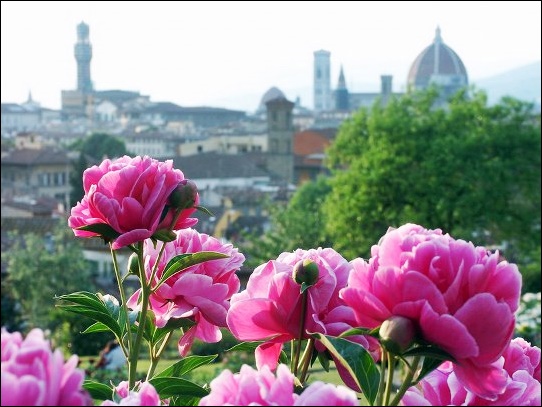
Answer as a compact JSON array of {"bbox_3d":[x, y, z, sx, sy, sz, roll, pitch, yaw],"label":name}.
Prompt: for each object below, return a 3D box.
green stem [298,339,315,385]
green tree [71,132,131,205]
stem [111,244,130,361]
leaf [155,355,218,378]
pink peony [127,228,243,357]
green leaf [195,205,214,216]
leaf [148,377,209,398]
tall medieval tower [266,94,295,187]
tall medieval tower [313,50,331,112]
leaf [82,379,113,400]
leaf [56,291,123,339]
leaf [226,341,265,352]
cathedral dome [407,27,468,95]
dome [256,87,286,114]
[{"bbox_3d":[0.035,0.154,1.420,0.006,0.047,0.006,12,0,0],"label":"green stem"},{"bbox_3d":[-33.551,-5.673,285.000,11.800,15.500,11.500,0,4,0],"label":"green tree"},{"bbox_3d":[-0.146,0.095,1.420,0.006,0.114,0.006,-10,2,0],"label":"stem"},{"bbox_3d":[-0.092,0.176,1.570,0.073,0.016,0.030,-20,4,0],"label":"leaf"},{"bbox_3d":[-0.088,0.090,1.500,0.121,0.122,0.118,-1,4,-11],"label":"pink peony"},{"bbox_3d":[-0.064,0.007,1.400,0.021,0.006,0.009,28,6,0],"label":"green leaf"},{"bbox_3d":[-0.099,0.197,1.560,0.066,0.018,0.032,9,4,0],"label":"leaf"},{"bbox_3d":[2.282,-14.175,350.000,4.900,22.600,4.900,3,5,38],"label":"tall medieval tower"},{"bbox_3d":[45.855,-96.134,1315.000,15.000,84.700,15.000,2,4,30],"label":"tall medieval tower"},{"bbox_3d":[-0.171,0.184,1.430,0.037,0.010,0.020,19,20,2],"label":"leaf"},{"bbox_3d":[-0.192,0.117,1.530,0.072,0.048,0.050,0,4,0],"label":"leaf"},{"bbox_3d":[-0.023,0.142,1.450,0.043,0.010,0.020,-13,21,-1],"label":"leaf"},{"bbox_3d":[149.150,-128.099,1305.000,54.500,60.000,54.500,2,4,22],"label":"cathedral dome"},{"bbox_3d":[2.224,-114.539,1620.000,32.000,31.000,32.000,0,4,0],"label":"dome"}]

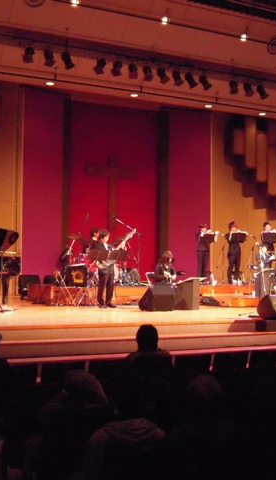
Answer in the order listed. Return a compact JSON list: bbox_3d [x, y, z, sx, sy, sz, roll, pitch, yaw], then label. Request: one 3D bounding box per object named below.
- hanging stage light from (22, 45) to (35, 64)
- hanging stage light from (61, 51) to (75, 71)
[{"bbox_3d":[-3.118,-5.282,17.899,0.320,0.560,0.360,1,-3,-6],"label":"hanging stage light"},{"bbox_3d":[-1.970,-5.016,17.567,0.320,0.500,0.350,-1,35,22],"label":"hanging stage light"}]

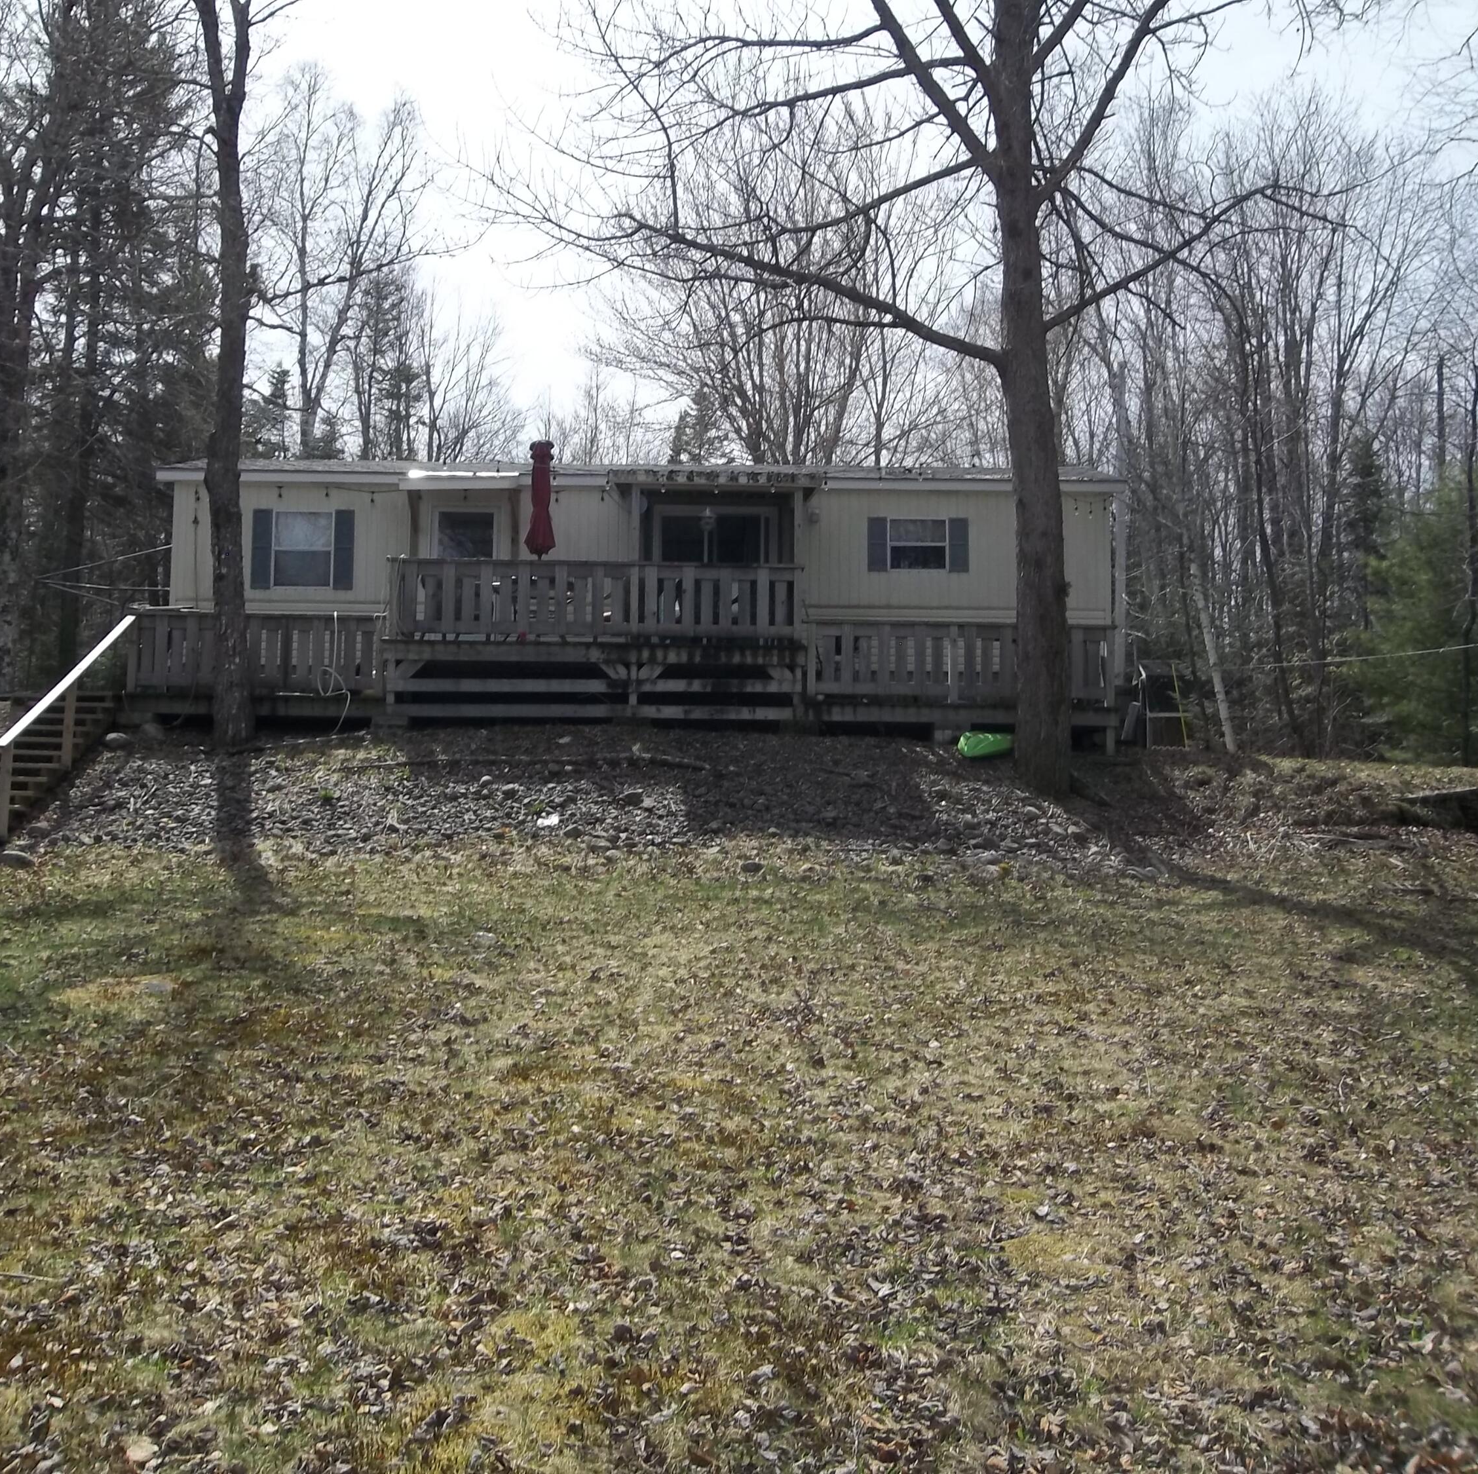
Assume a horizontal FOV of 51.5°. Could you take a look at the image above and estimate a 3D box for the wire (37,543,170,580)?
[{"bbox_3d":[-9.443,-2.603,22.800,2.000,0.550,0.250,1,-4,-2],"label":"wire"}]

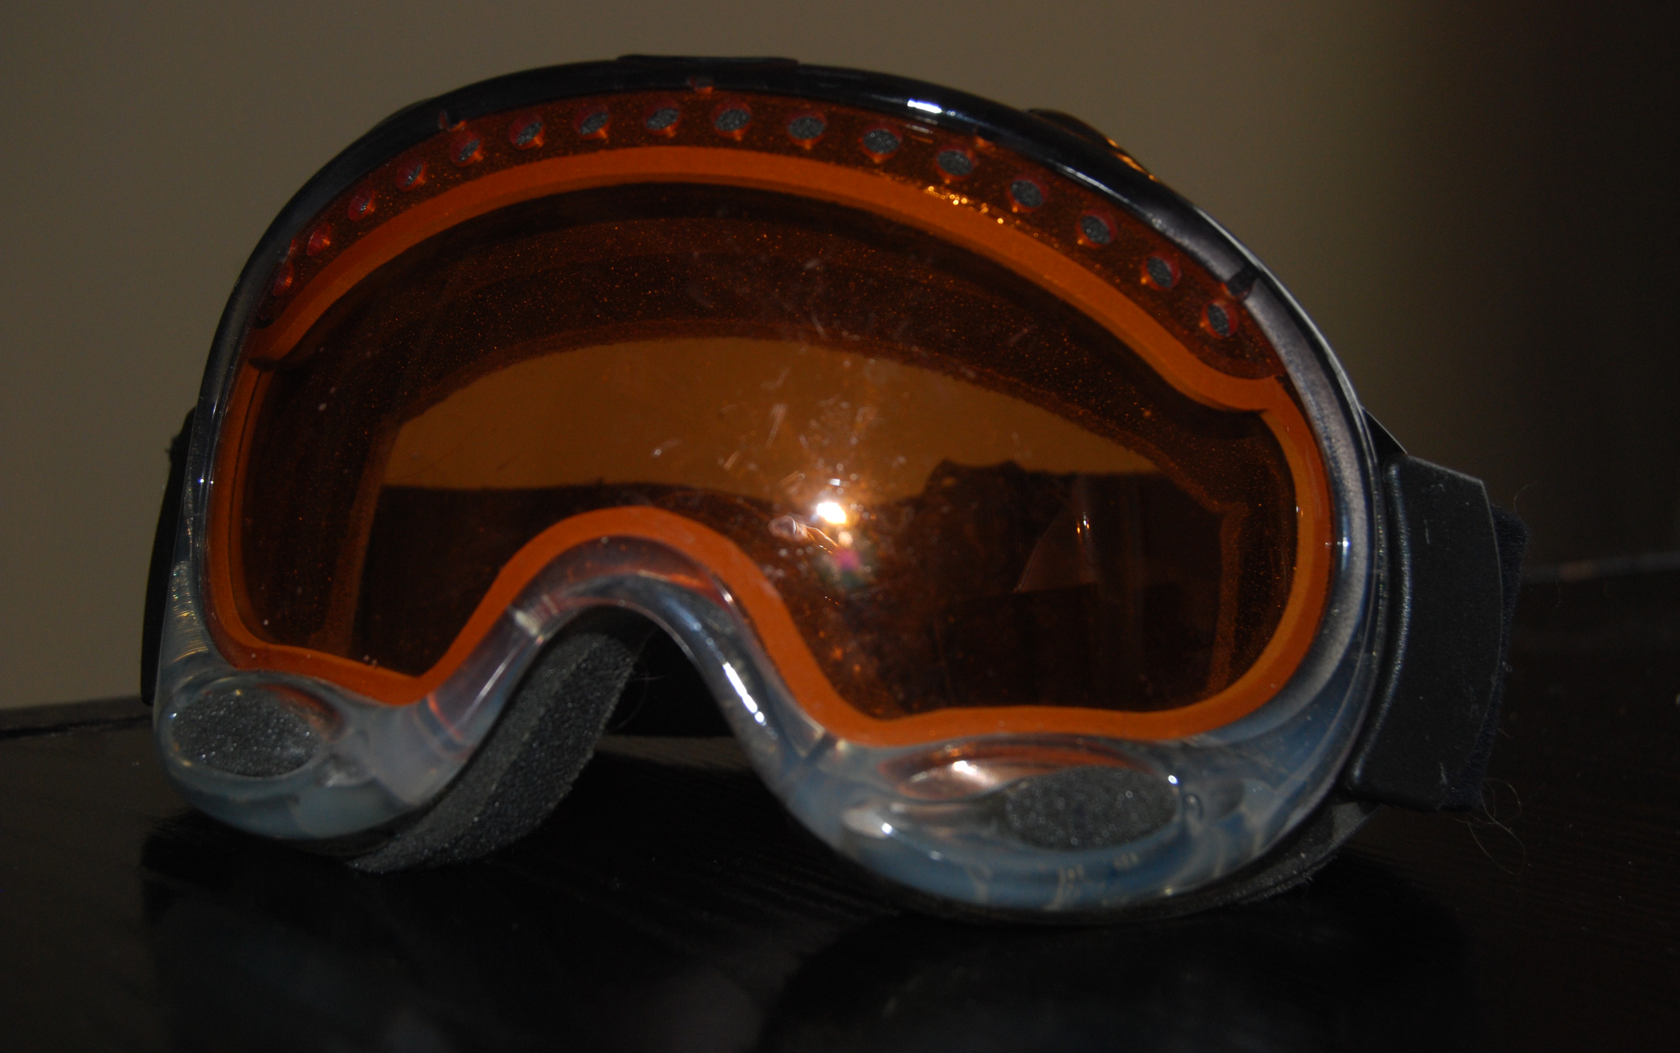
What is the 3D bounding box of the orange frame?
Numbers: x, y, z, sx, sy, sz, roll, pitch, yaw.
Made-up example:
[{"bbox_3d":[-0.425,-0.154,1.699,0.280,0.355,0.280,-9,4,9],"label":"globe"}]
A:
[{"bbox_3d":[-0.019,-0.008,0.351,0.163,0.074,0.043,4,-12,17],"label":"orange frame"}]

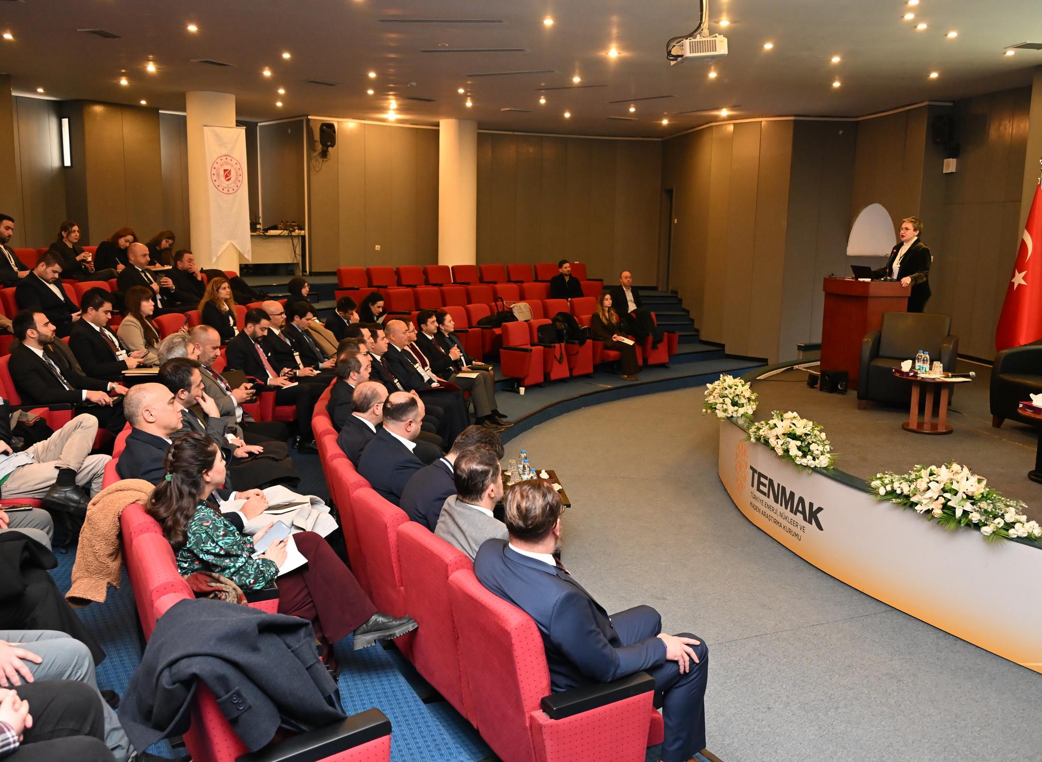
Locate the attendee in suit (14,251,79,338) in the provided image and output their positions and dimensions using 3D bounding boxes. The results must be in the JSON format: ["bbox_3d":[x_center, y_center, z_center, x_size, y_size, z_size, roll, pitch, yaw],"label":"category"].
[{"bbox_3d":[-4.351,-0.579,8.929,0.850,1.270,0.560,2,9,8],"label":"attendee in suit"}]

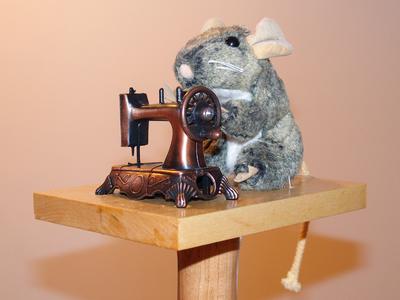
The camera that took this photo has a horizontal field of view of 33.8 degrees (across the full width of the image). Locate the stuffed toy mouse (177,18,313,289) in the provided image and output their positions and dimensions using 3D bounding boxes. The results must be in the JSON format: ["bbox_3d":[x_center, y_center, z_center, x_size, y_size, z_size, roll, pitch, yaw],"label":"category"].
[{"bbox_3d":[0.043,0.014,0.516,0.134,0.222,0.087,-4,6,-39],"label":"stuffed toy mouse"}]

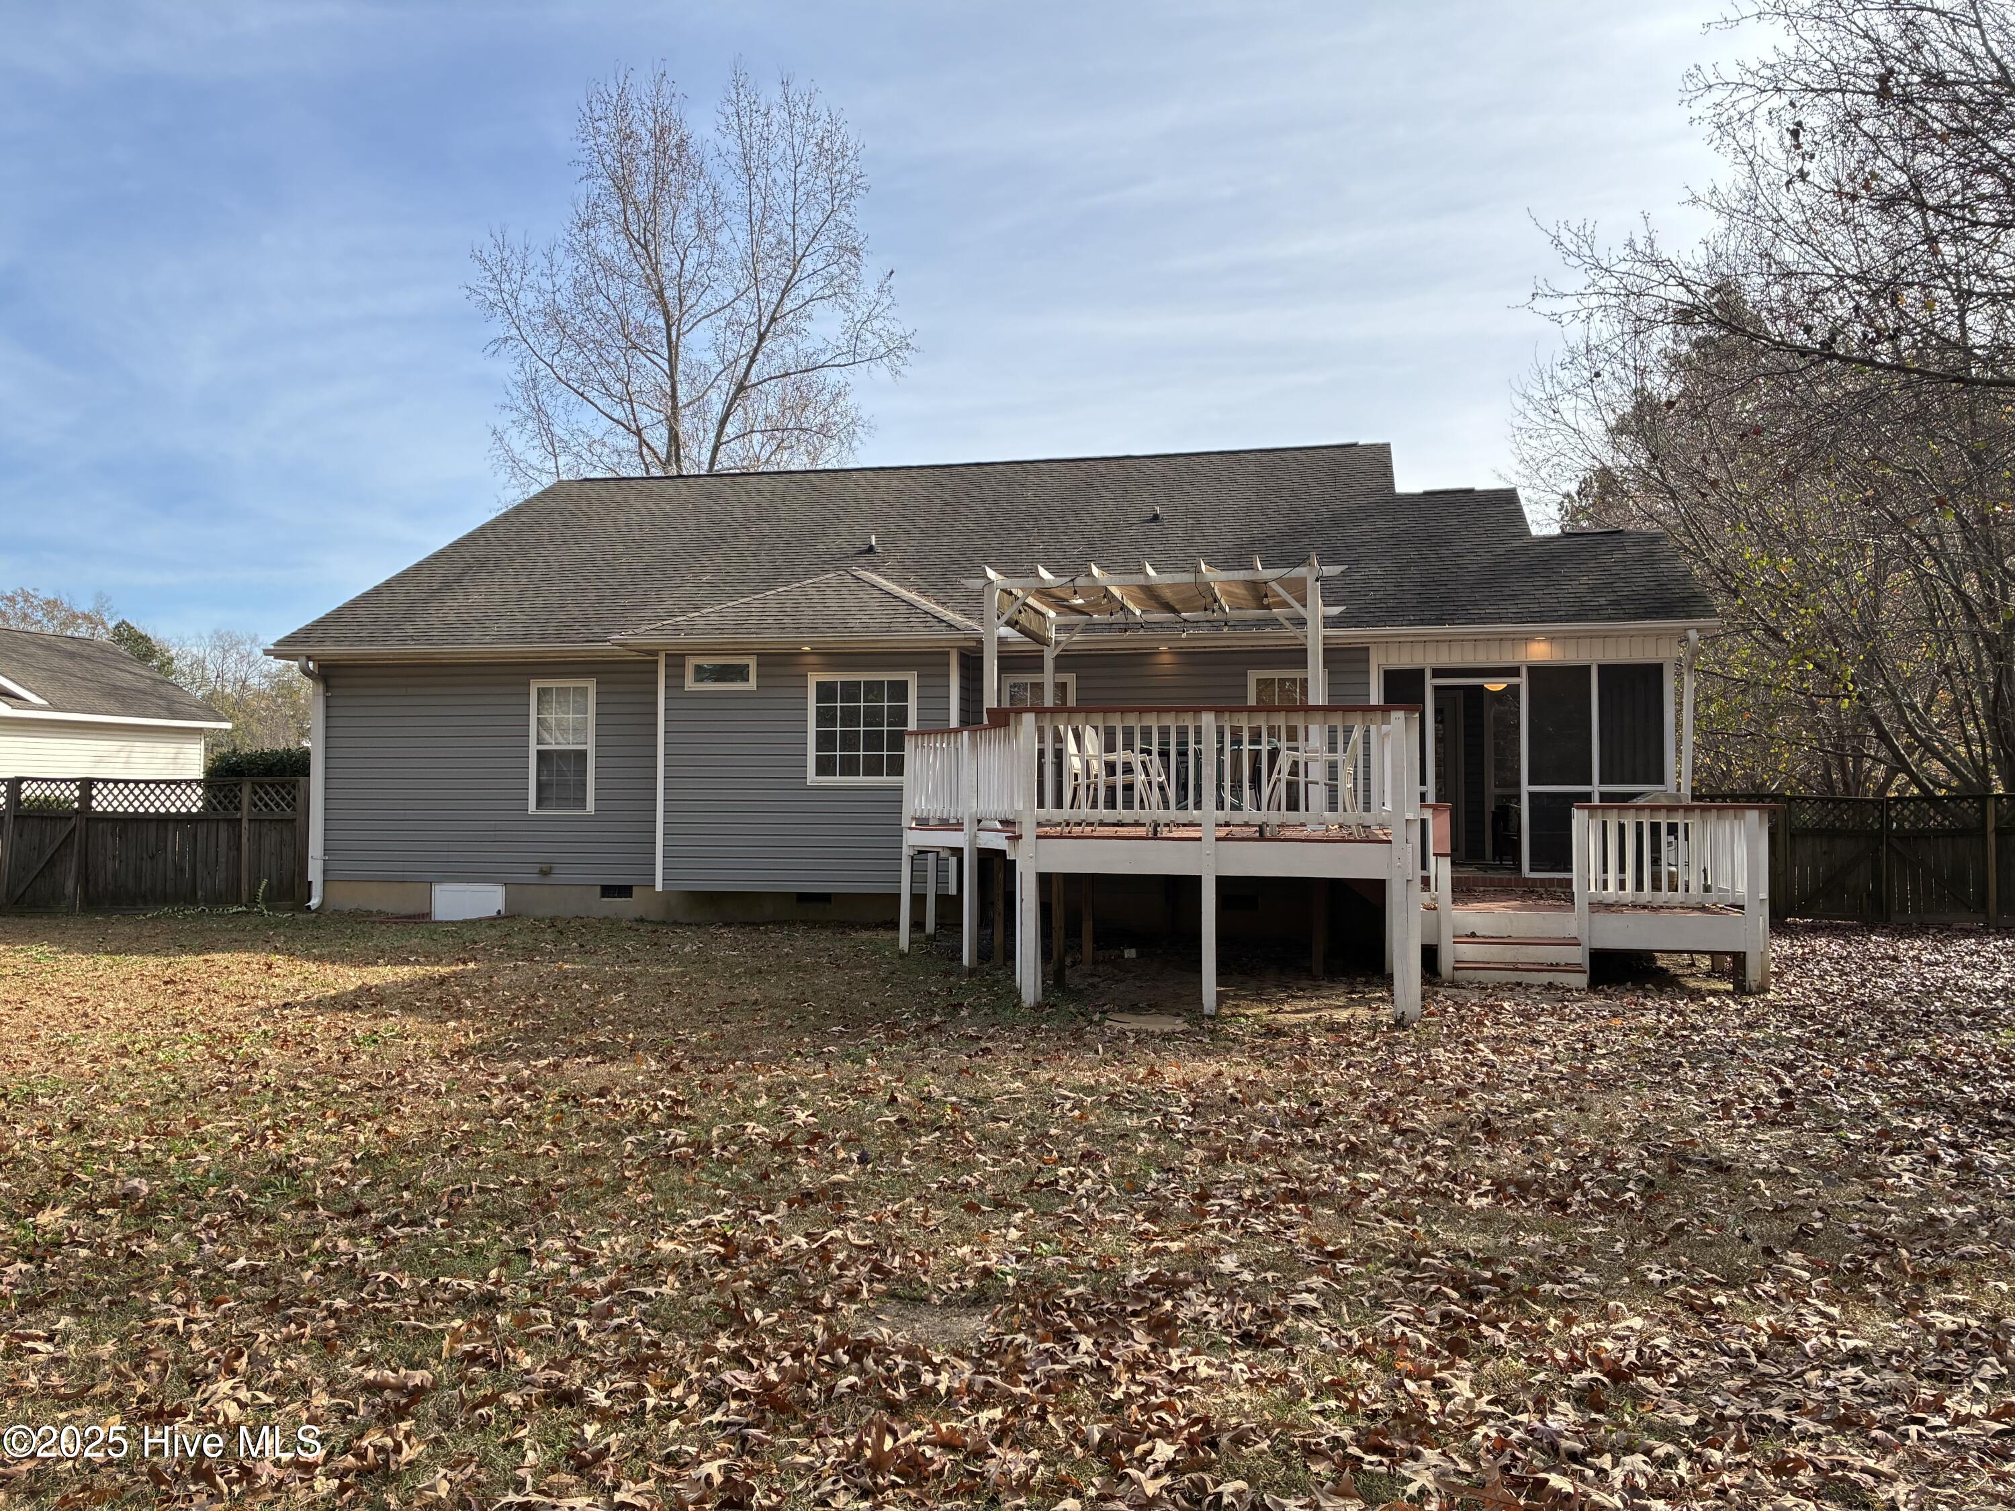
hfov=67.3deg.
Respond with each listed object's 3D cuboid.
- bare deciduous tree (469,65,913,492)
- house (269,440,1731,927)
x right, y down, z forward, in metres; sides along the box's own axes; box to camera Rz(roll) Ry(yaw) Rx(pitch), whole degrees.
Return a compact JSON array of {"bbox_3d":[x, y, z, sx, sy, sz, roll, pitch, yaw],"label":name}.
[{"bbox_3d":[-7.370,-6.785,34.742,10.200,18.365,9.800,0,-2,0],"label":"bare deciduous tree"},{"bbox_3d":[0.544,-1.304,23.456,16.700,6.770,13.500,0,-2,13],"label":"house"}]

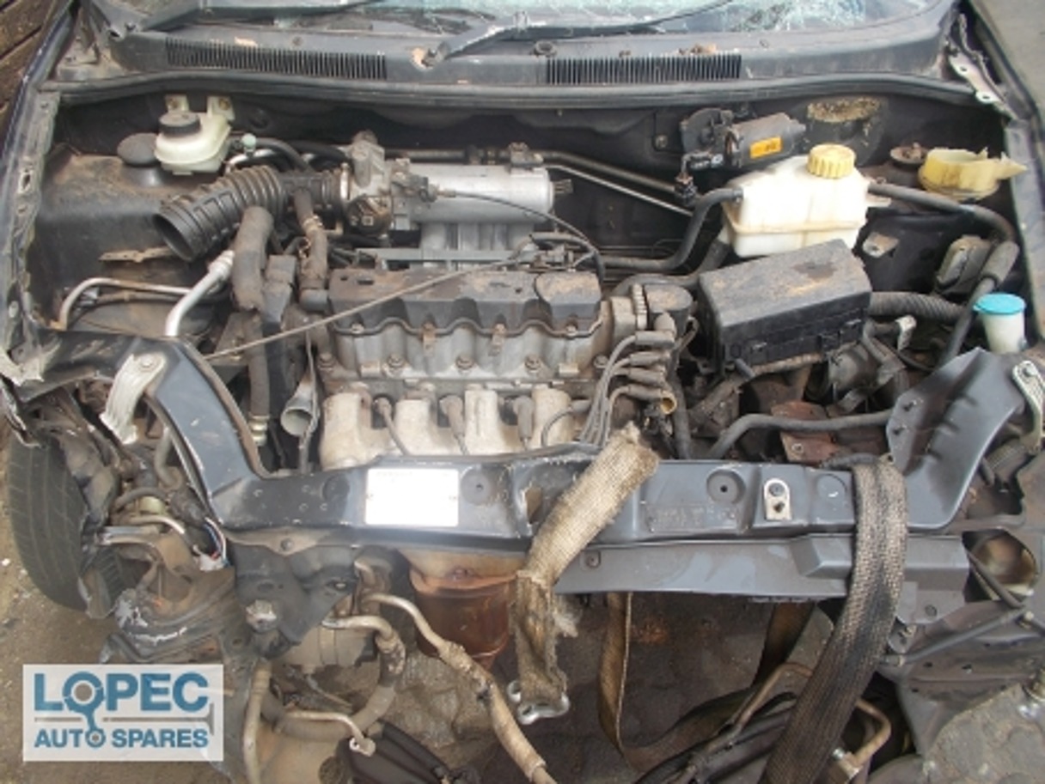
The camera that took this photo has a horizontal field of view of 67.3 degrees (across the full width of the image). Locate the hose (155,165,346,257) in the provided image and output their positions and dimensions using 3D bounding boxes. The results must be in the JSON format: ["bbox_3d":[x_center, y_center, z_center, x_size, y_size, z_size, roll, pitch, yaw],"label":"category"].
[{"bbox_3d":[-0.340,-0.246,1.012,0.235,0.085,0.090,-26,45,-29],"label":"hose"}]

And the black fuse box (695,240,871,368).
[{"bbox_3d":[0.336,-0.112,1.015,0.180,0.081,0.103,-12,48,4],"label":"black fuse box"}]

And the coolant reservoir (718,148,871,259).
[{"bbox_3d":[0.379,-0.289,1.112,0.195,0.145,0.130,-2,39,-2],"label":"coolant reservoir"}]

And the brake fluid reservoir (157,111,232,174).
[{"bbox_3d":[-0.470,-0.369,1.127,0.090,0.072,0.110,2,39,2],"label":"brake fluid reservoir"}]

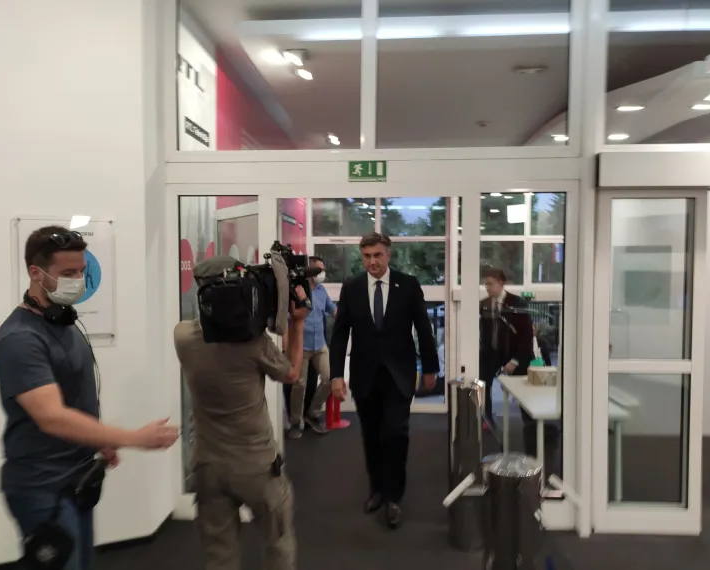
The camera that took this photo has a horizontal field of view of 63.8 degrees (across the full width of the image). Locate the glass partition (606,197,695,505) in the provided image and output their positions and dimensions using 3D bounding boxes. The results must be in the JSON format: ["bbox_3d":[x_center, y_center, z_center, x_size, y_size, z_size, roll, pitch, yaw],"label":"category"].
[{"bbox_3d":[1.796,0.406,3.505,0.534,1.915,0.050,0,2,3],"label":"glass partition"}]

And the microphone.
[{"bbox_3d":[-0.205,-0.054,2.520,0.050,0.050,0.181,1,2,31],"label":"microphone"}]

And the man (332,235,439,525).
[{"bbox_3d":[0.193,0.585,3.796,0.706,1.855,0.464,0,2,3],"label":"man"}]

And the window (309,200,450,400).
[{"bbox_3d":[0.265,0.191,6.304,1.562,2.439,0.081,0,2,3],"label":"window"}]

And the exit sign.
[{"bbox_3d":[0.079,-0.702,3.526,0.233,0.131,0.020,0,2,3],"label":"exit sign"}]

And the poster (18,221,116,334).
[{"bbox_3d":[-1.616,-0.028,3.206,0.470,0.658,0.020,-1,2,-25],"label":"poster"}]

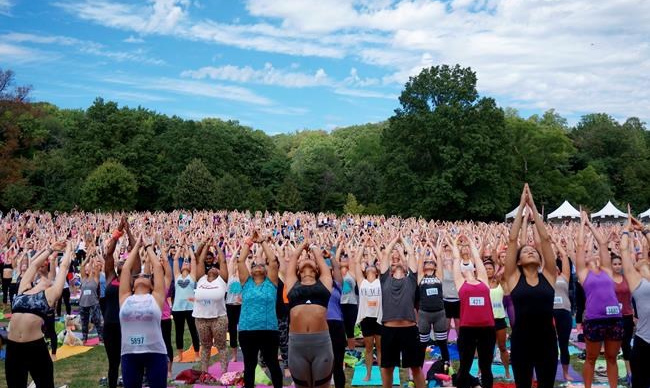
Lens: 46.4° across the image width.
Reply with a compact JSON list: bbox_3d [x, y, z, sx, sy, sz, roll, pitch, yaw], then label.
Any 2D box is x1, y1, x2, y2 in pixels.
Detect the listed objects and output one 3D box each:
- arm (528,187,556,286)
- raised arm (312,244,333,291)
[{"bbox_3d":[1.572,0.301,5.500,0.160,0.720,0.200,-13,-11,3],"label":"arm"},{"bbox_3d":[-0.022,0.640,6.600,0.180,0.410,0.200,0,-5,3],"label":"raised arm"}]

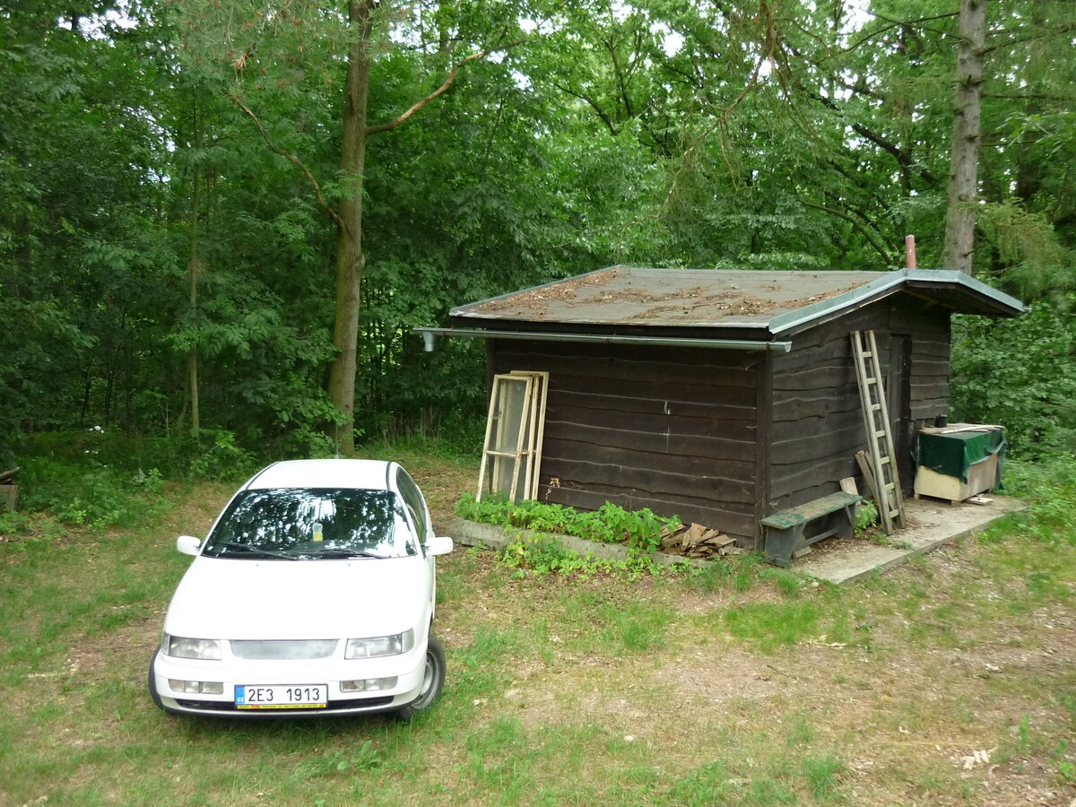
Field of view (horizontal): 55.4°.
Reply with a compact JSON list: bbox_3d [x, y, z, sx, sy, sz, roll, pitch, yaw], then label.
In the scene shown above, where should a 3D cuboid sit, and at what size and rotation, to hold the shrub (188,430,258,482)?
[{"bbox_3d":[-4.290,0.710,14.000,0.920,0.700,0.800,-1,7,-12],"label":"shrub"}]

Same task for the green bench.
[{"bbox_3d":[2.800,1.274,10.420,0.270,0.425,1.600,7,10,43],"label":"green bench"}]

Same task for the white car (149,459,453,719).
[{"bbox_3d":[-1.680,1.245,8.200,1.760,1.420,4.600,0,4,-5],"label":"white car"}]

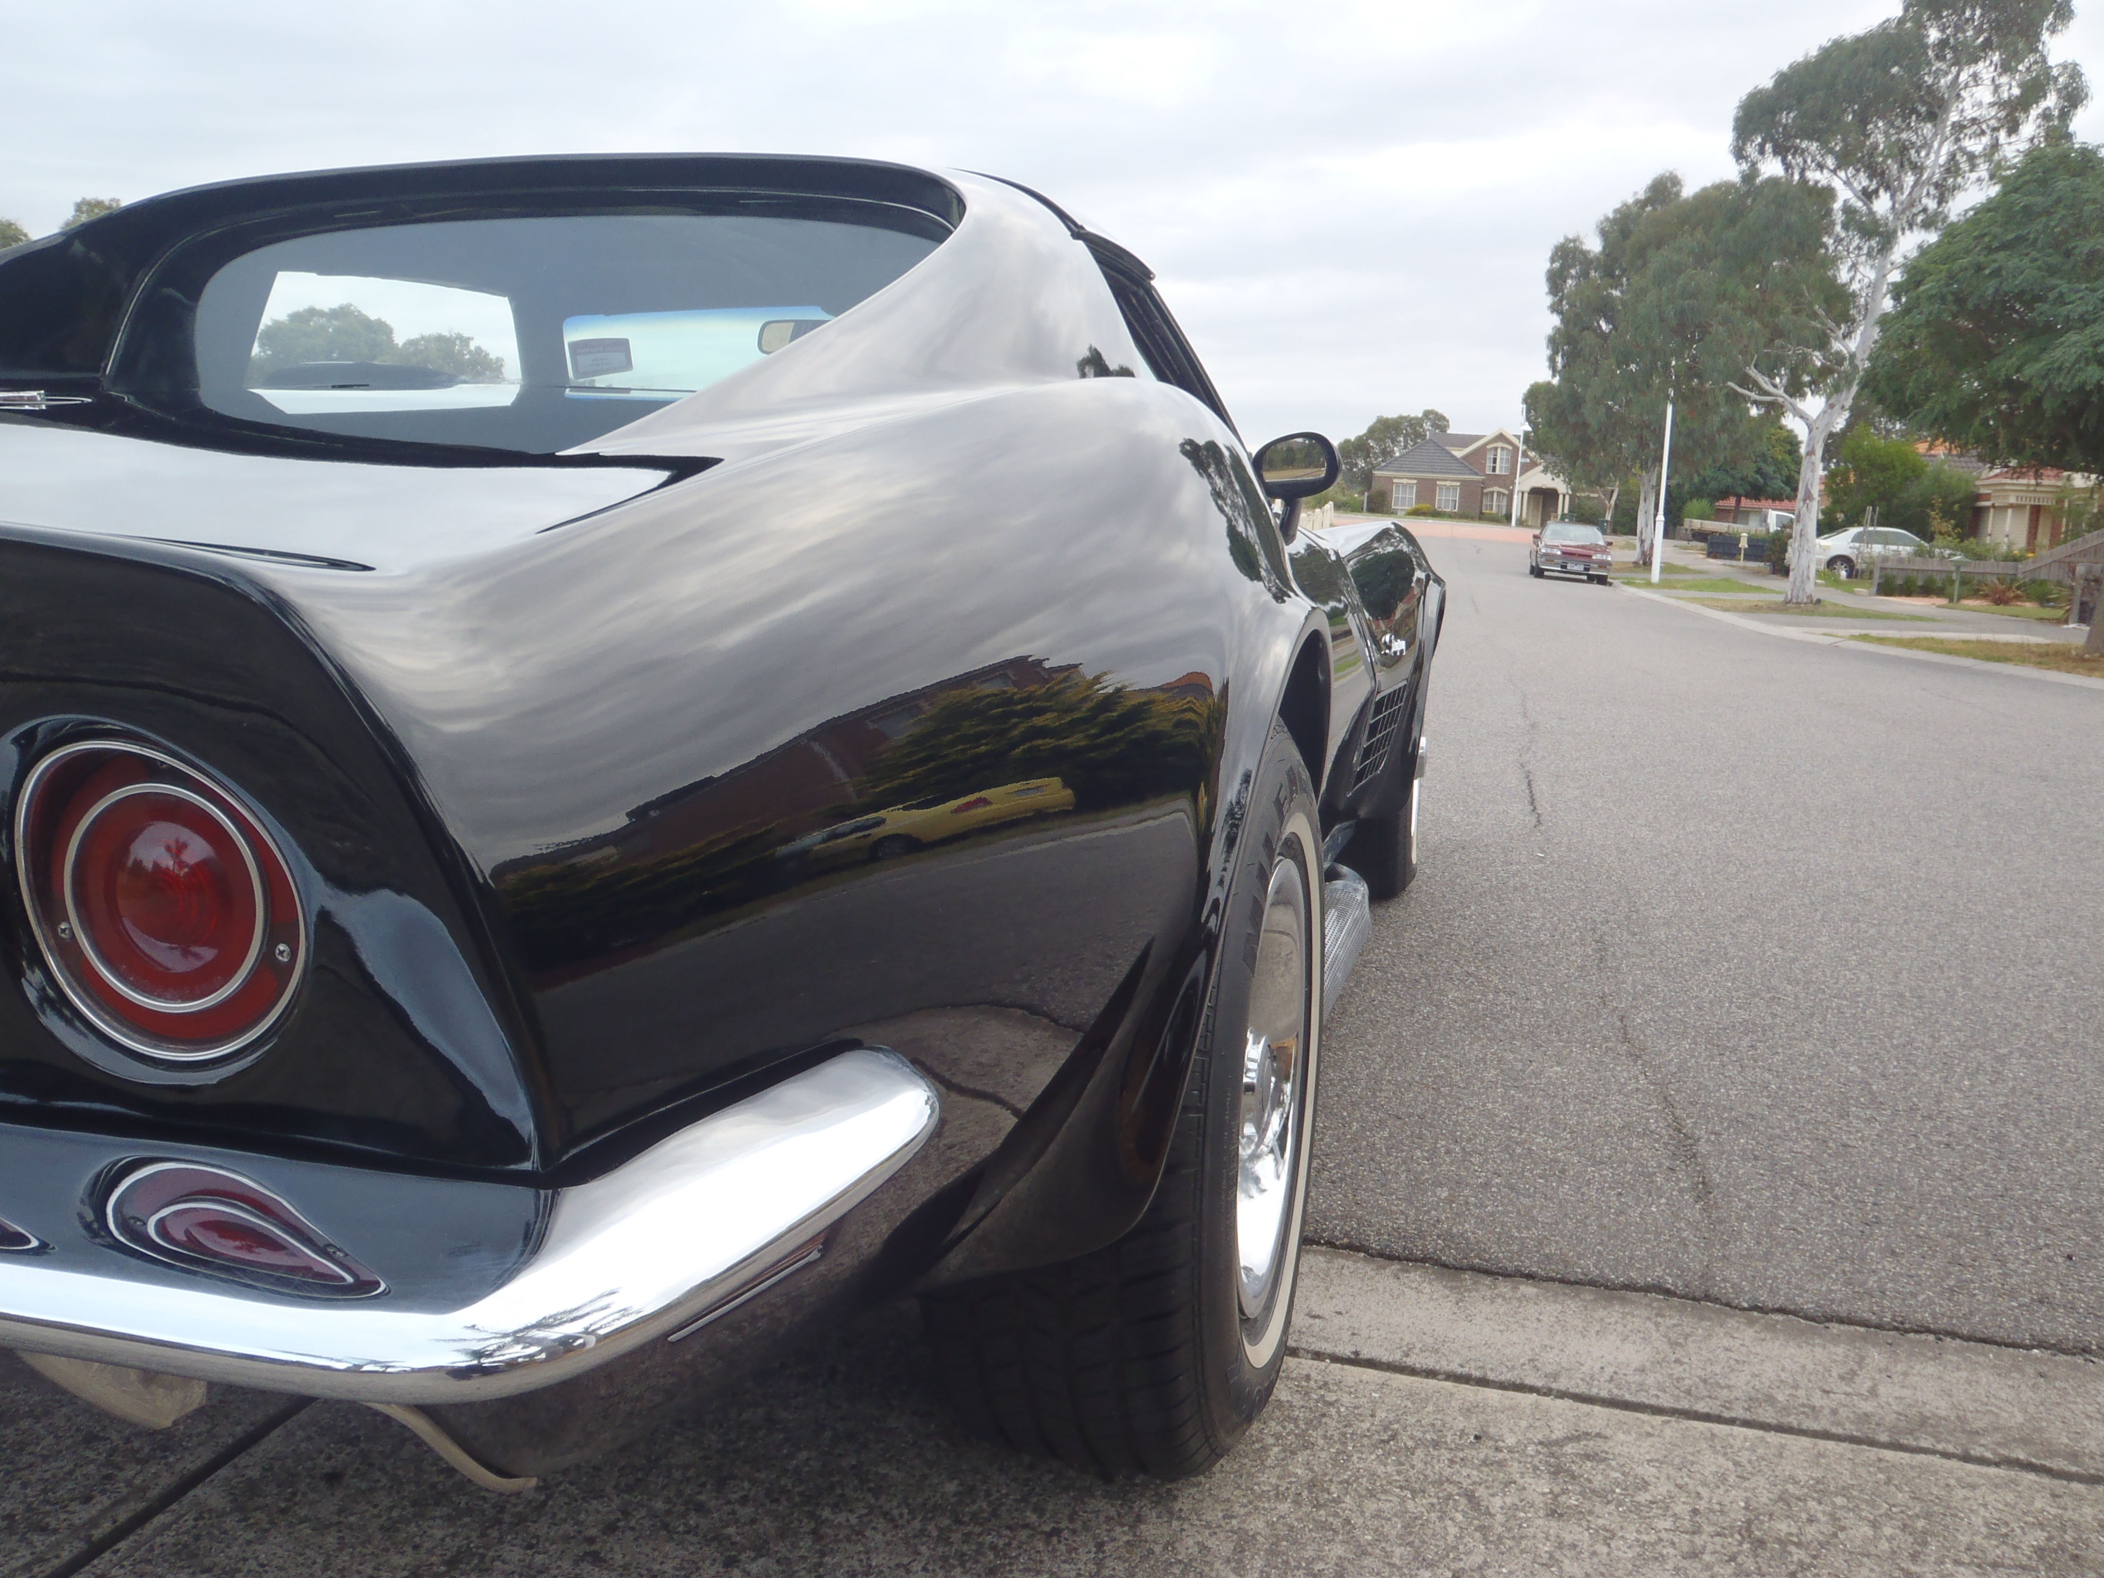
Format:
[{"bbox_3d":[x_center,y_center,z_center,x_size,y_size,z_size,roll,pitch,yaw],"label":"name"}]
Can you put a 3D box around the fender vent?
[{"bbox_3d":[0.633,-0.101,3.366,0.040,0.200,0.250,18,12,22],"label":"fender vent"}]

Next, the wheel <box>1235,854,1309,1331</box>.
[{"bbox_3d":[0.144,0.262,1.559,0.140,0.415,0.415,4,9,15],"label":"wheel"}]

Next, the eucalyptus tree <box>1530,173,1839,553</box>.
[{"bbox_3d":[18.624,-12.350,50.096,9.000,11.500,8.600,4,9,10],"label":"eucalyptus tree"}]

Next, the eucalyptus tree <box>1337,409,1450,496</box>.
[{"bbox_3d":[24.956,-23.900,124.395,8.600,7.700,8.000,4,9,10],"label":"eucalyptus tree"}]

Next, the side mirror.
[{"bbox_3d":[0.424,-0.550,2.913,0.148,0.120,0.110,5,9,21],"label":"side mirror"}]

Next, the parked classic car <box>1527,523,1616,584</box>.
[{"bbox_3d":[12.362,-5.665,40.488,1.700,1.370,4.550,4,9,13],"label":"parked classic car"}]

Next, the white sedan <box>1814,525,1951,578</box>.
[{"bbox_3d":[21.976,-6.223,44.816,4.650,1.420,1.780,3,9,7],"label":"white sedan"}]

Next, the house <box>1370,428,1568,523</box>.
[{"bbox_3d":[27.258,-20.171,109.529,13.200,6.000,11.000,4,9,9],"label":"house"}]

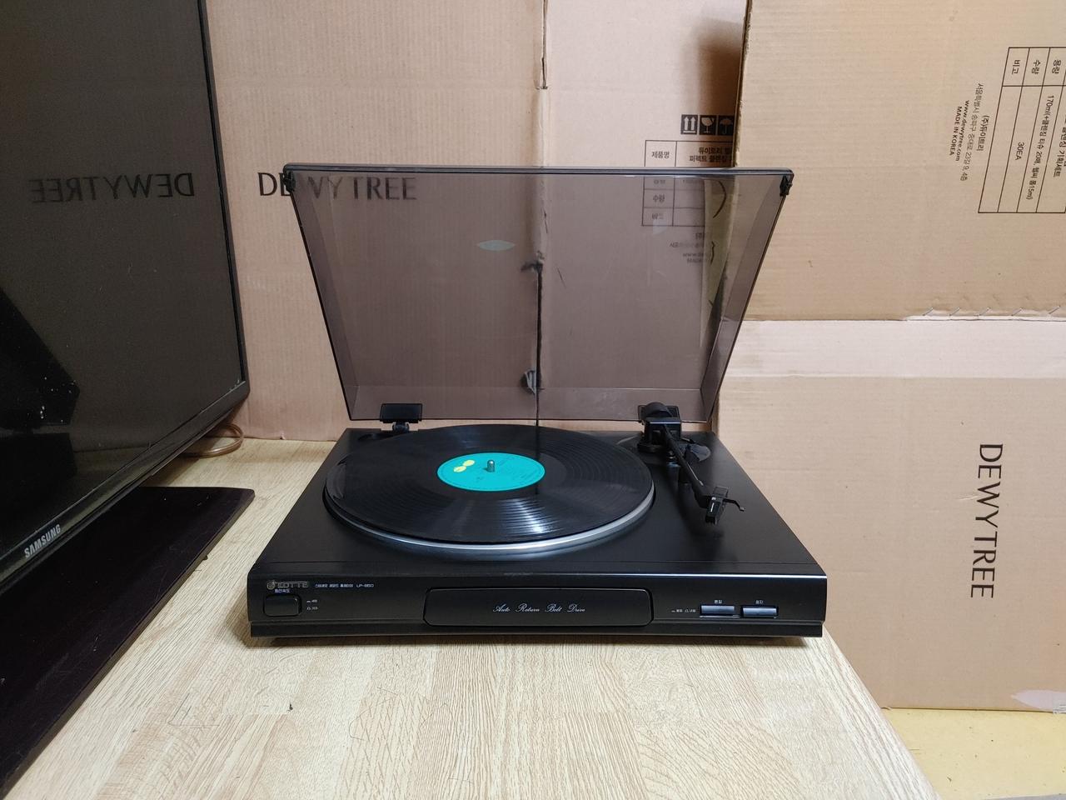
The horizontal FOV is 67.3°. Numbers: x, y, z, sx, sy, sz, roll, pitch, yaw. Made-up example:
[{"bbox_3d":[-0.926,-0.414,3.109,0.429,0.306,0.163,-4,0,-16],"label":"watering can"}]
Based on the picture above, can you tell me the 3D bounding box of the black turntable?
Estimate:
[{"bbox_3d":[0.002,-0.035,0.761,0.430,0.354,0.414,0,16,-2],"label":"black turntable"}]

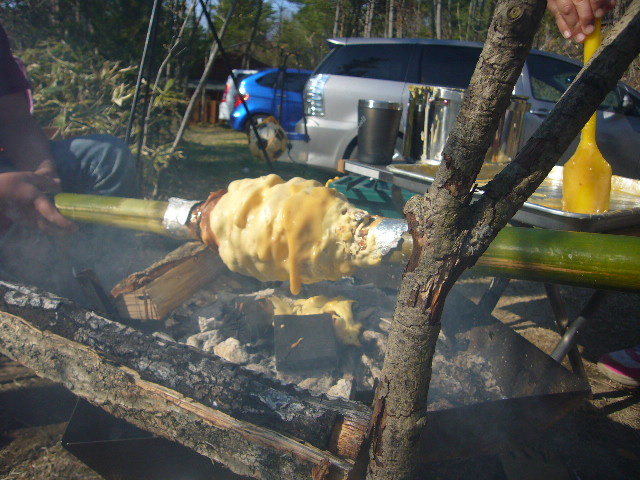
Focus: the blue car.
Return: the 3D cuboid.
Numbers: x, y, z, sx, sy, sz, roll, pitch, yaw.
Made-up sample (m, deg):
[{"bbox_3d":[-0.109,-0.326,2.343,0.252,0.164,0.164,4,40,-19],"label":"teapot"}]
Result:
[{"bbox_3d":[0.175,-2.652,10.388,4.000,1.490,1.700,0,16,-11],"label":"blue car"}]

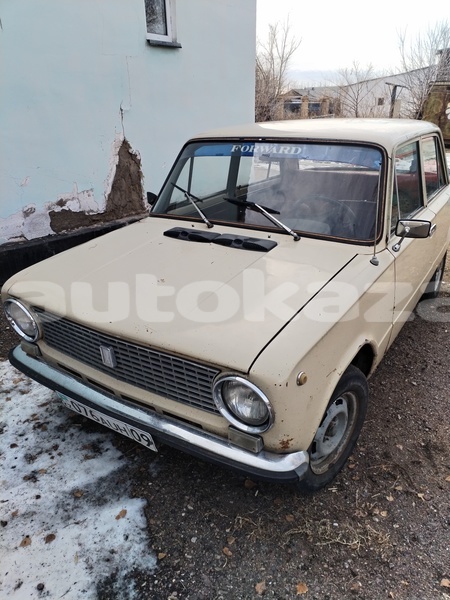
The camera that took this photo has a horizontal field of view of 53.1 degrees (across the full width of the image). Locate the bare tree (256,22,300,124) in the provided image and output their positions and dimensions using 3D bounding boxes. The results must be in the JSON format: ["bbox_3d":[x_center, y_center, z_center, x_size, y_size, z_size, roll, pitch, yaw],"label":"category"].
[{"bbox_3d":[1.877,-7.929,17.183,2.300,4.575,2.300,2,22,5],"label":"bare tree"}]

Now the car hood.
[{"bbox_3d":[-0.161,-0.118,2.044,1.240,0.195,1.030,14,27,30],"label":"car hood"}]

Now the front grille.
[{"bbox_3d":[-0.418,0.226,1.753,0.955,0.185,0.050,14,27,30],"label":"front grille"}]

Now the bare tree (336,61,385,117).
[{"bbox_3d":[5.583,-7.895,18.642,2.100,3.357,2.100,6,23,14],"label":"bare tree"}]

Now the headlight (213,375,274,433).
[{"bbox_3d":[0.067,0.327,1.433,0.213,0.213,0.090,14,30,30],"label":"headlight"}]

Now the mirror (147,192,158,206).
[{"bbox_3d":[-0.445,-0.635,2.869,0.150,0.110,0.080,20,30,40],"label":"mirror"}]

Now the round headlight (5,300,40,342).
[{"bbox_3d":[-0.901,0.089,2.041,0.212,0.212,0.080,14,27,30],"label":"round headlight"}]

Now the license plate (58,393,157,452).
[{"bbox_3d":[-0.475,0.470,1.773,0.520,0.112,0.012,13,44,31],"label":"license plate"}]

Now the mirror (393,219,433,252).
[{"bbox_3d":[0.862,-0.297,2.077,0.160,0.130,0.090,8,24,20],"label":"mirror"}]

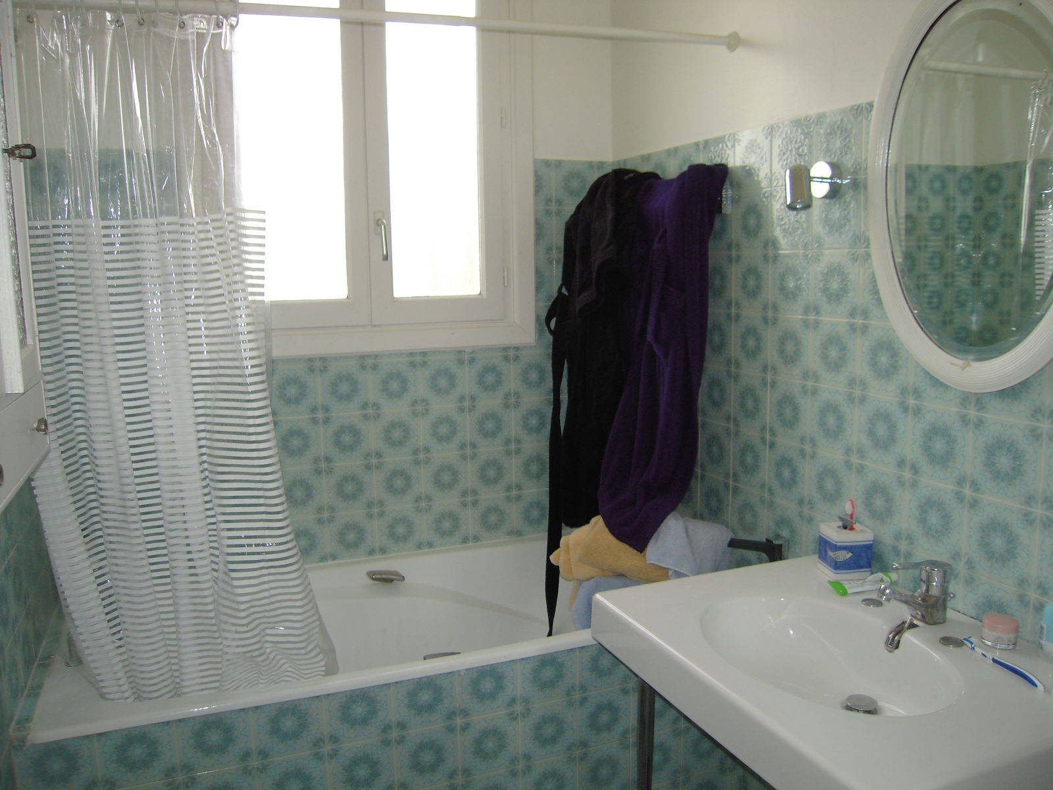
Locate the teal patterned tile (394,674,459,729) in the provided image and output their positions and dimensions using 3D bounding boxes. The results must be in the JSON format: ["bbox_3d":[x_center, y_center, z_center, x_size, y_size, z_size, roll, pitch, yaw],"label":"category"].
[{"bbox_3d":[-0.232,0.698,1.954,0.149,0.133,0.010,-4,9,-21],"label":"teal patterned tile"}]

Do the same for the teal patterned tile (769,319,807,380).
[{"bbox_3d":[0.622,-0.108,2.010,0.010,0.148,0.148,-4,9,-21],"label":"teal patterned tile"}]

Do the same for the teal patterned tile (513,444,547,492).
[{"bbox_3d":[0.030,0.238,2.788,0.150,0.150,0.010,-4,9,-21],"label":"teal patterned tile"}]

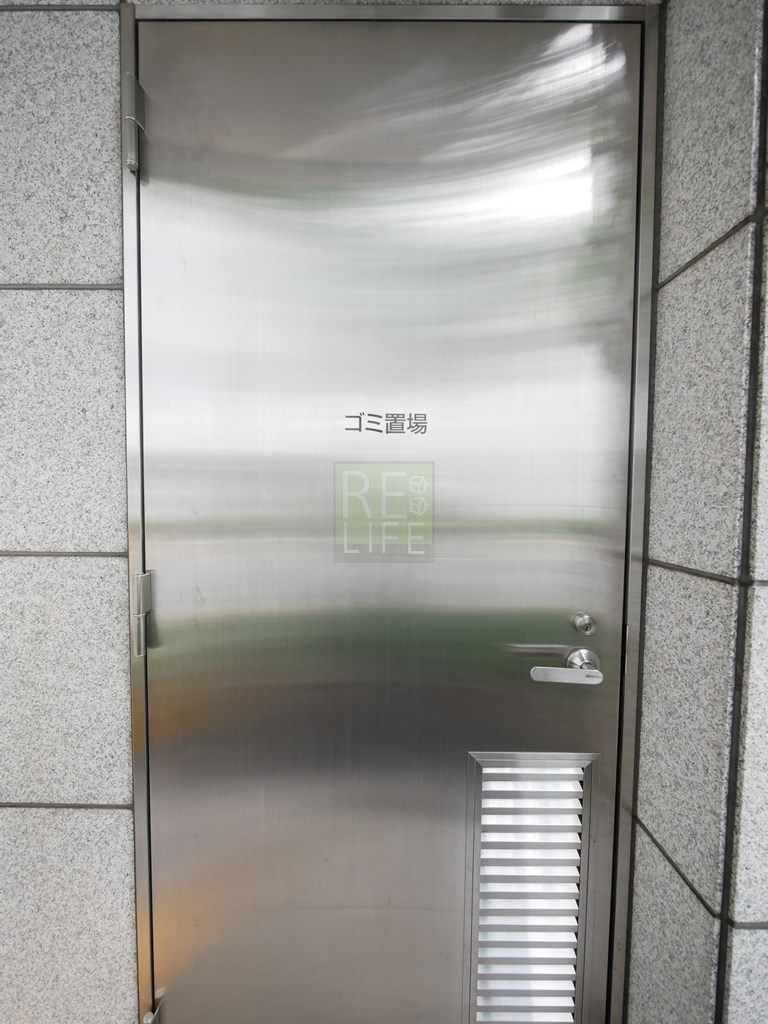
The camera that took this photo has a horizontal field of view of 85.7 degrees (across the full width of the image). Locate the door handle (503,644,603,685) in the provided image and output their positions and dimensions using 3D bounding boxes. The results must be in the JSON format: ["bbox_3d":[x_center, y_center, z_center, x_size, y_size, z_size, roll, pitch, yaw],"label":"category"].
[{"bbox_3d":[0.305,0.266,0.693,0.138,0.056,0.055,0,3,0],"label":"door handle"}]

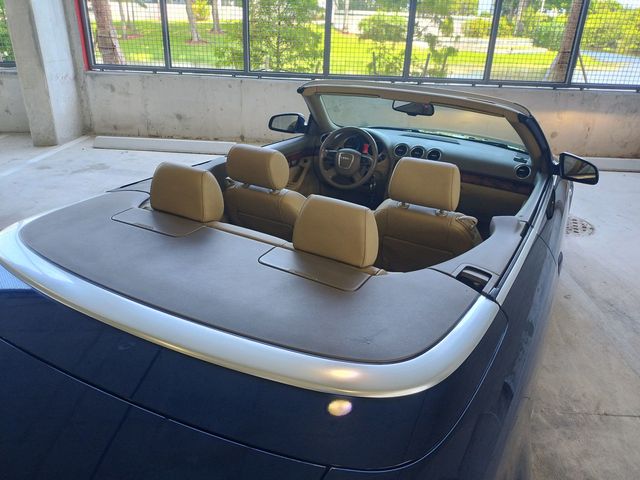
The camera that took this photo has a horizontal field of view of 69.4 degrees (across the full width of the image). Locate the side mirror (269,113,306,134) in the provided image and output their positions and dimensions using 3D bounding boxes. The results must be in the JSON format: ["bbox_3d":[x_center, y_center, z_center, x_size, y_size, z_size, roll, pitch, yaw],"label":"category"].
[{"bbox_3d":[-0.213,-0.775,3.083,0.215,0.140,0.120,12,24,19],"label":"side mirror"}]

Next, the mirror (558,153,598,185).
[{"bbox_3d":[1.298,-0.365,2.329,0.200,0.145,0.120,18,26,32],"label":"mirror"}]

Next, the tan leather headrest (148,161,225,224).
[{"bbox_3d":[-0.455,-0.183,1.615,0.240,0.180,0.135,15,25,26],"label":"tan leather headrest"}]

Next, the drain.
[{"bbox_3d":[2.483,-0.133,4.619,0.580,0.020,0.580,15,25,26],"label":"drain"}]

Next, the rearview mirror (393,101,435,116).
[{"bbox_3d":[0.496,-0.714,2.485,0.240,0.070,0.050,23,29,39],"label":"rearview mirror"}]

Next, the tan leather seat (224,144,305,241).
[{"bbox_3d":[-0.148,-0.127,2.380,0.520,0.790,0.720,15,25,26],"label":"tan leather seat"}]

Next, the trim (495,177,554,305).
[{"bbox_3d":[0.857,-0.068,1.823,0.045,0.040,1.480,15,25,26],"label":"trim"}]

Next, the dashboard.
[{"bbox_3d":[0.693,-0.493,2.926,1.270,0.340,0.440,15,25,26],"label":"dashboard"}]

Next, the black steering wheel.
[{"bbox_3d":[0.174,-0.494,2.796,0.375,0.375,0.120,15,1,26],"label":"black steering wheel"}]

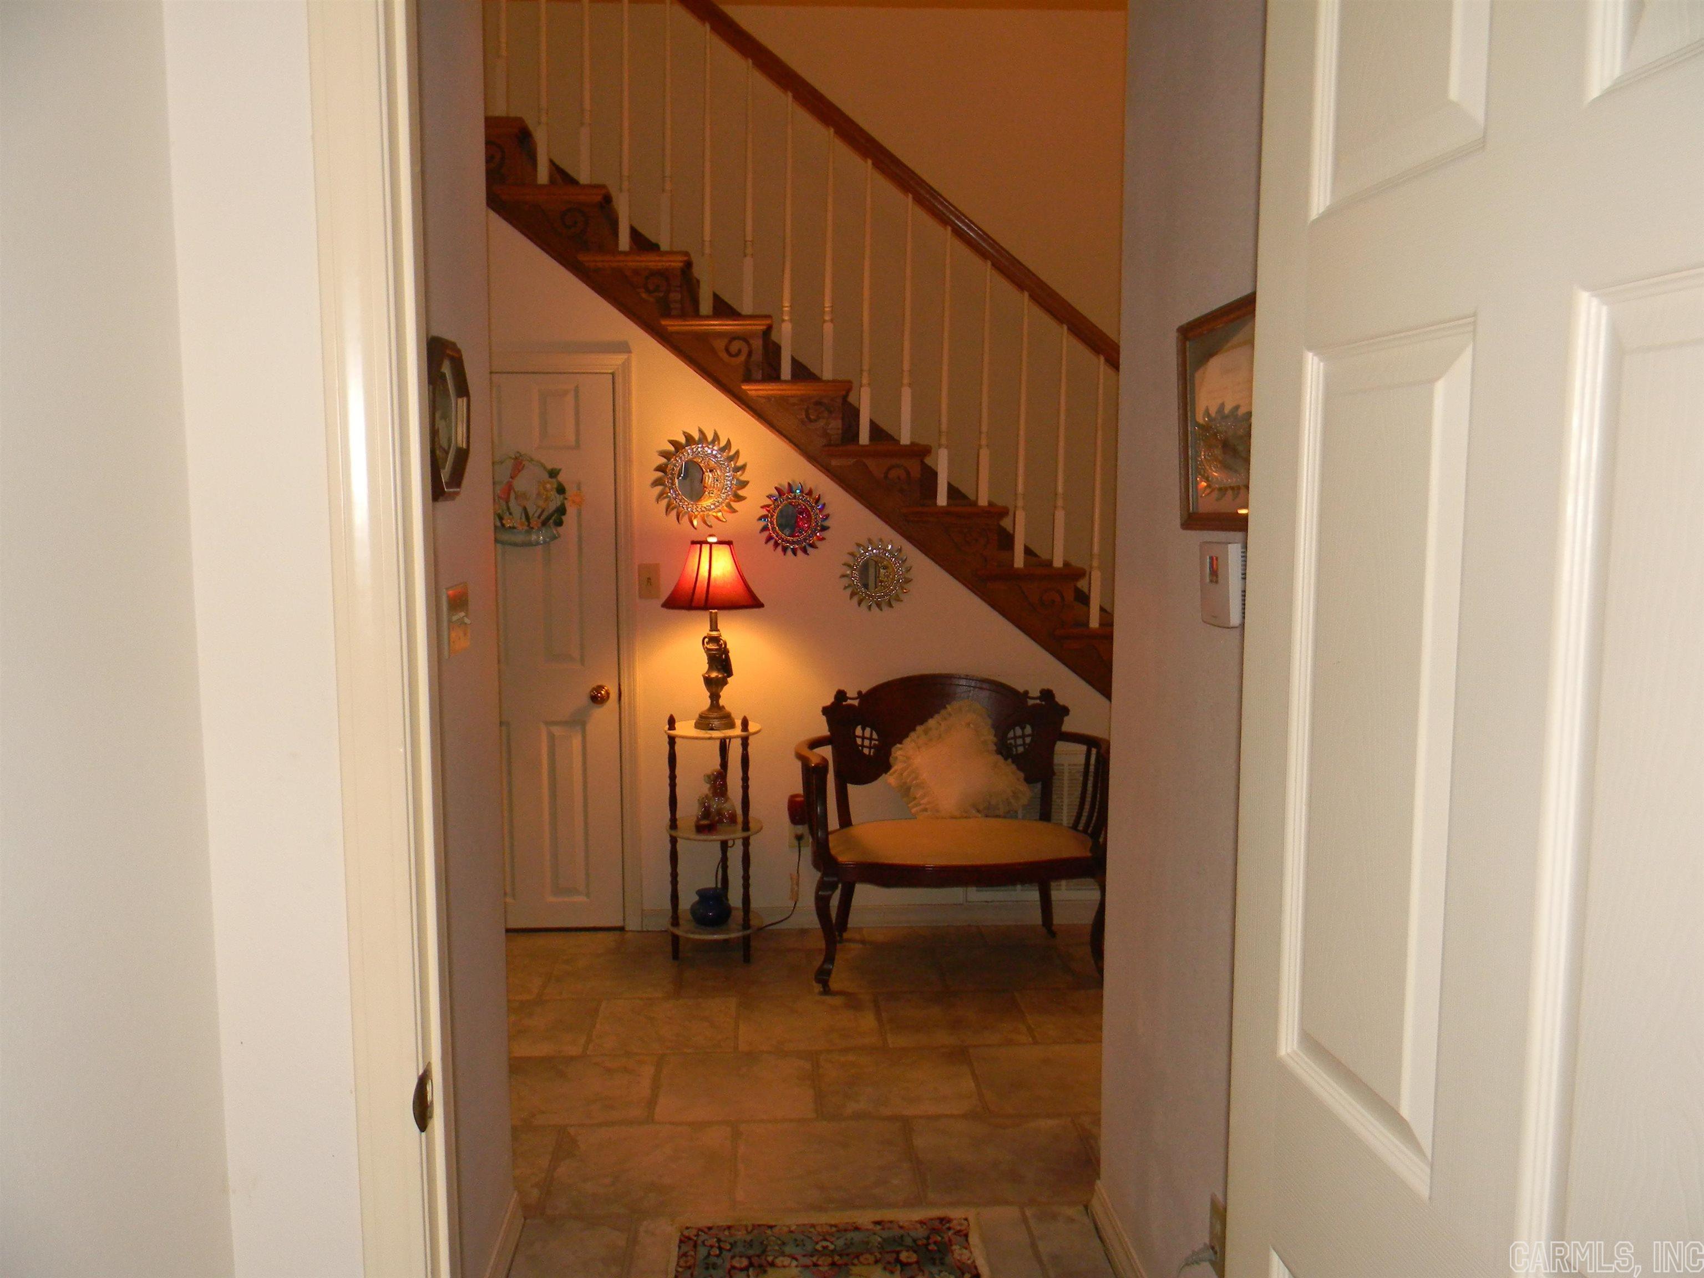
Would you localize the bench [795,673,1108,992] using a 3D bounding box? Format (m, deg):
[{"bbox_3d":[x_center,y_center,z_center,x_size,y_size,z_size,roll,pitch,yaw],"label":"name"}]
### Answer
[{"bbox_3d":[0.323,0.575,4.275,1.000,0.880,0.590,0,7,-6],"label":"bench"}]

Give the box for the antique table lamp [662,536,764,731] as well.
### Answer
[{"bbox_3d":[-0.426,-0.020,4.261,0.313,0.596,0.300,0,7,-3],"label":"antique table lamp"}]

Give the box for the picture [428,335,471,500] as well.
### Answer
[{"bbox_3d":[-0.651,-0.357,2.255,0.028,0.263,0.255,0,7,-3],"label":"picture"}]

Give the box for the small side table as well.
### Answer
[{"bbox_3d":[-0.434,0.615,4.339,0.300,0.780,0.295,0,7,-3],"label":"small side table"}]

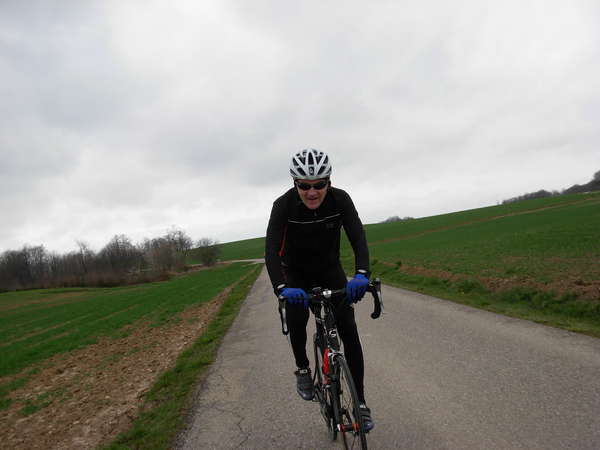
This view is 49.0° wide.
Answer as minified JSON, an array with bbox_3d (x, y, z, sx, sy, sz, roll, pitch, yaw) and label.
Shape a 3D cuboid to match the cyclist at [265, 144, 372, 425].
[{"bbox_3d":[0.090,0.375,3.360,0.500,1.480,0.850,-7,-3,-5],"label":"cyclist"}]

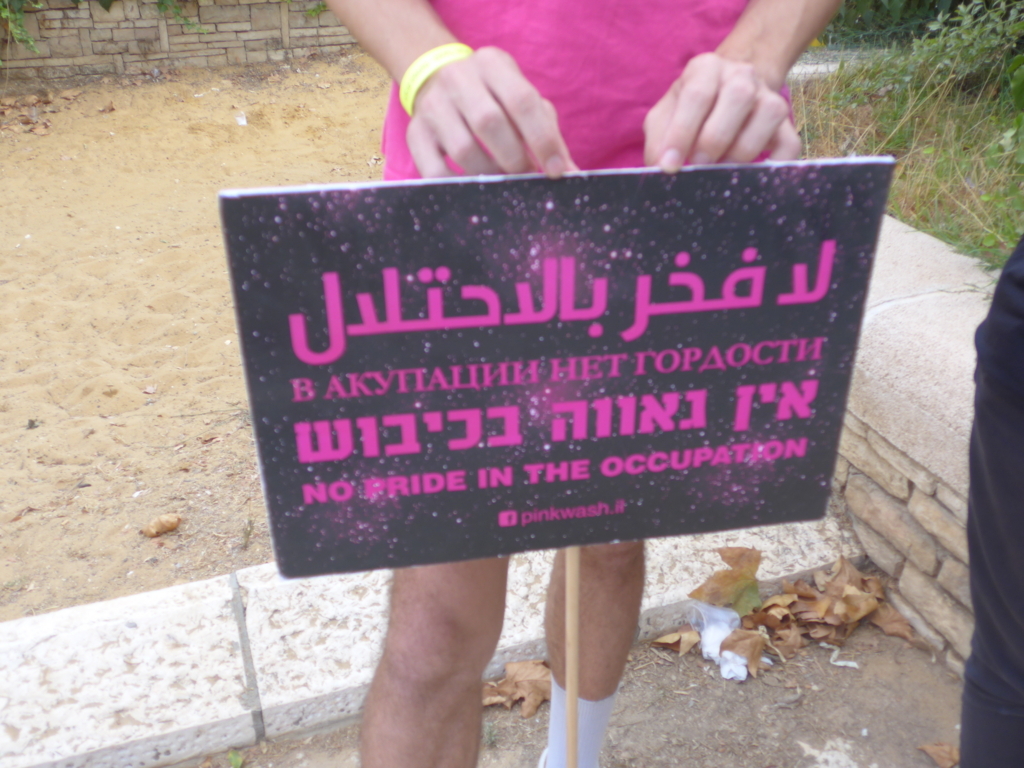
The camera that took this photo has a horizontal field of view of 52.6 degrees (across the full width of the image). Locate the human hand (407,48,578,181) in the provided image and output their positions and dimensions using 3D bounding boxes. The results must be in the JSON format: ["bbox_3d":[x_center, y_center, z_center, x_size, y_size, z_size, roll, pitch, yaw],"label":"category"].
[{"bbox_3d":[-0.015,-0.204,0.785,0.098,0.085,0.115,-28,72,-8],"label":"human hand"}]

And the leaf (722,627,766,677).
[{"bbox_3d":[0.361,0.422,1.621,0.066,0.058,0.053,-2,28,0],"label":"leaf"}]

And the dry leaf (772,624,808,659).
[{"bbox_3d":[0.447,0.412,1.657,0.060,0.038,0.052,-2,28,0],"label":"dry leaf"}]

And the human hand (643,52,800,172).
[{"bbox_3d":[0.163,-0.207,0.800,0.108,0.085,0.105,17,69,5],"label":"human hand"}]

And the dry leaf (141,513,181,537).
[{"bbox_3d":[-0.644,0.257,1.899,0.070,0.029,0.032,-18,32,-28],"label":"dry leaf"}]

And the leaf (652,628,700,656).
[{"bbox_3d":[0.264,0.415,1.663,0.077,0.036,0.045,-2,28,0],"label":"leaf"}]

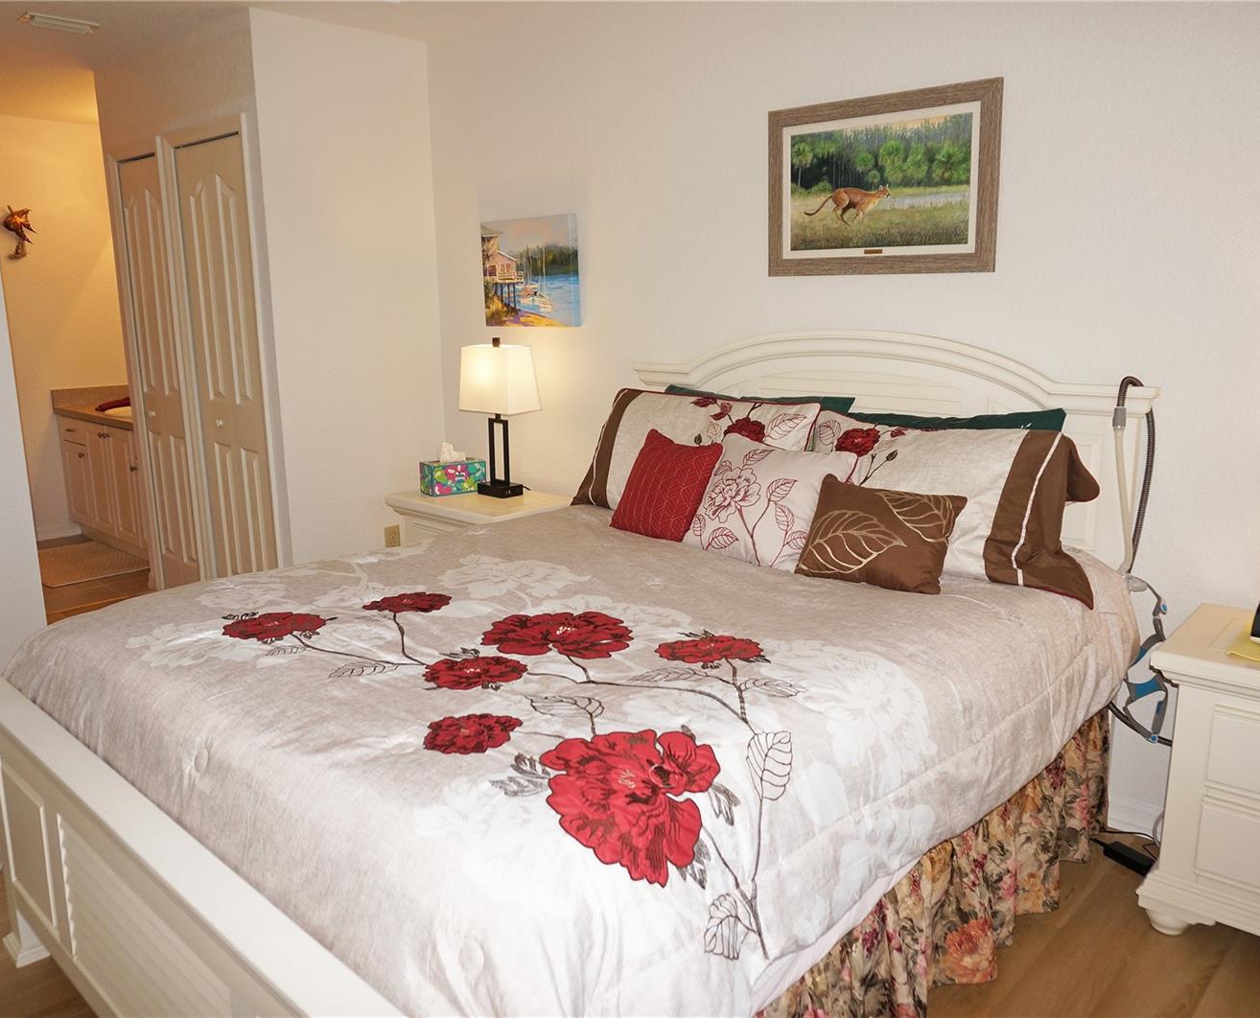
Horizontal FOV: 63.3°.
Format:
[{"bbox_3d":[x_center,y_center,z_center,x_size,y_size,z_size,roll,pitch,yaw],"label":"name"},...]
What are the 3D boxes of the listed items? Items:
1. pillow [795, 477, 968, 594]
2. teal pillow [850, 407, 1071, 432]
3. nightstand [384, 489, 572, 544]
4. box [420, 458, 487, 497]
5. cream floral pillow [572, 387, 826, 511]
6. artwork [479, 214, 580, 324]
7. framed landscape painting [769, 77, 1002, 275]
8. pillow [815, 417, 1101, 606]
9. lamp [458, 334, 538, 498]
[{"bbox_3d":[0.602,0.059,2.449,0.380,0.260,0.120,9,-14,39],"label":"pillow"},{"bbox_3d":[0.761,-0.071,2.727,0.680,0.420,0.150,11,-5,43],"label":"teal pillow"},{"bbox_3d":[-0.537,0.276,3.919,0.645,0.648,0.455,11,17,43],"label":"nightstand"},{"bbox_3d":[-0.685,-0.122,3.973,0.220,0.113,0.122,-8,14,-31],"label":"box"},{"bbox_3d":[0.183,-0.153,3.129,0.790,0.420,0.170,11,-10,43],"label":"cream floral pillow"},{"bbox_3d":[-0.394,-0.920,3.988,0.520,0.407,0.038,11,17,43],"label":"artwork"},{"bbox_3d":[0.697,-0.915,2.901,0.740,0.486,0.030,11,17,43],"label":"framed landscape painting"},{"bbox_3d":[0.756,-0.023,2.570,0.790,0.410,0.170,11,-10,43],"label":"pillow"},{"bbox_3d":[-0.494,-0.345,3.858,0.275,0.592,0.170,10,16,41],"label":"lamp"}]

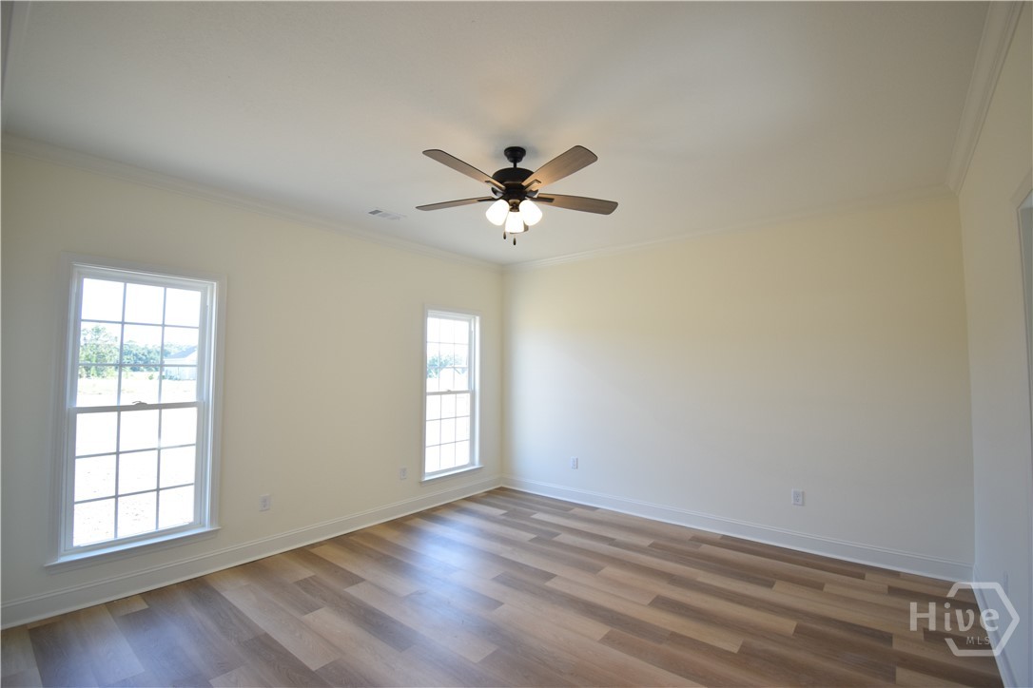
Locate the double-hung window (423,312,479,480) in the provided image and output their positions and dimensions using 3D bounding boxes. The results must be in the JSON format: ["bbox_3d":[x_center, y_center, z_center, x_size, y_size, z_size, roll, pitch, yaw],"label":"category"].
[{"bbox_3d":[-0.716,0.530,4.844,0.060,1.754,0.733,-2,-4,42],"label":"double-hung window"}]

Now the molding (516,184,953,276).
[{"bbox_3d":[1.449,-1.008,4.213,4.086,0.095,0.075,-2,-4,36],"label":"molding"}]

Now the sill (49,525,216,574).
[{"bbox_3d":[-2.450,1.327,2.813,0.101,0.065,0.844,-2,-4,42],"label":"sill"}]

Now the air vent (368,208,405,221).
[{"bbox_3d":[-1.094,-1.099,3.672,0.165,0.020,0.290,-2,-4,42],"label":"air vent"}]

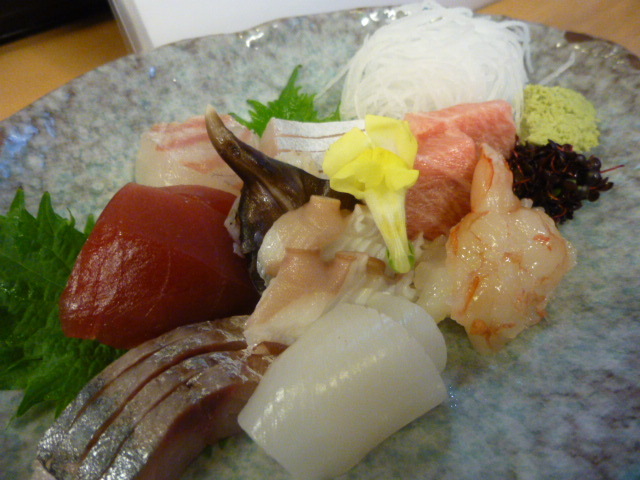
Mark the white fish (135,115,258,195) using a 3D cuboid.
[{"bbox_3d":[-0.046,-0.029,0.178,0.042,0.021,0.033,-8,47,-5],"label":"white fish"}]

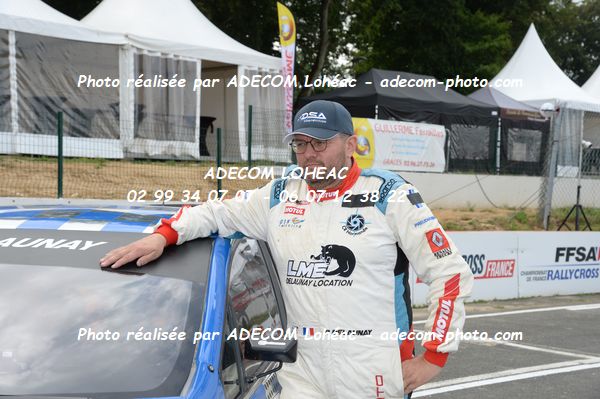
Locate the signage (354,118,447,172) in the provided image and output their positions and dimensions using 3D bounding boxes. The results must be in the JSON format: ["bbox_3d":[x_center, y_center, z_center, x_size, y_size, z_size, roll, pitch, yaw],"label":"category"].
[{"bbox_3d":[2.140,-1.147,22.450,2.840,1.070,0.060,0,2,-37],"label":"signage"}]

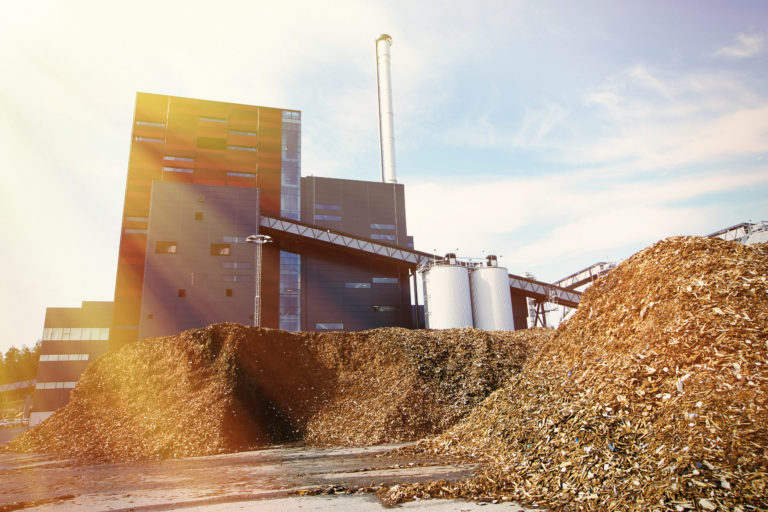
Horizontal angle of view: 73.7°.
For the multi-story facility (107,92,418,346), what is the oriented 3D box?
[{"bbox_3d":[-19.042,1.491,88.308,44.432,49.947,30.000,2,-17,-16],"label":"multi-story facility"}]

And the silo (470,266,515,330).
[{"bbox_3d":[15.311,11.132,69.930,5.450,18.471,5.450,2,-17,-16],"label":"silo"}]

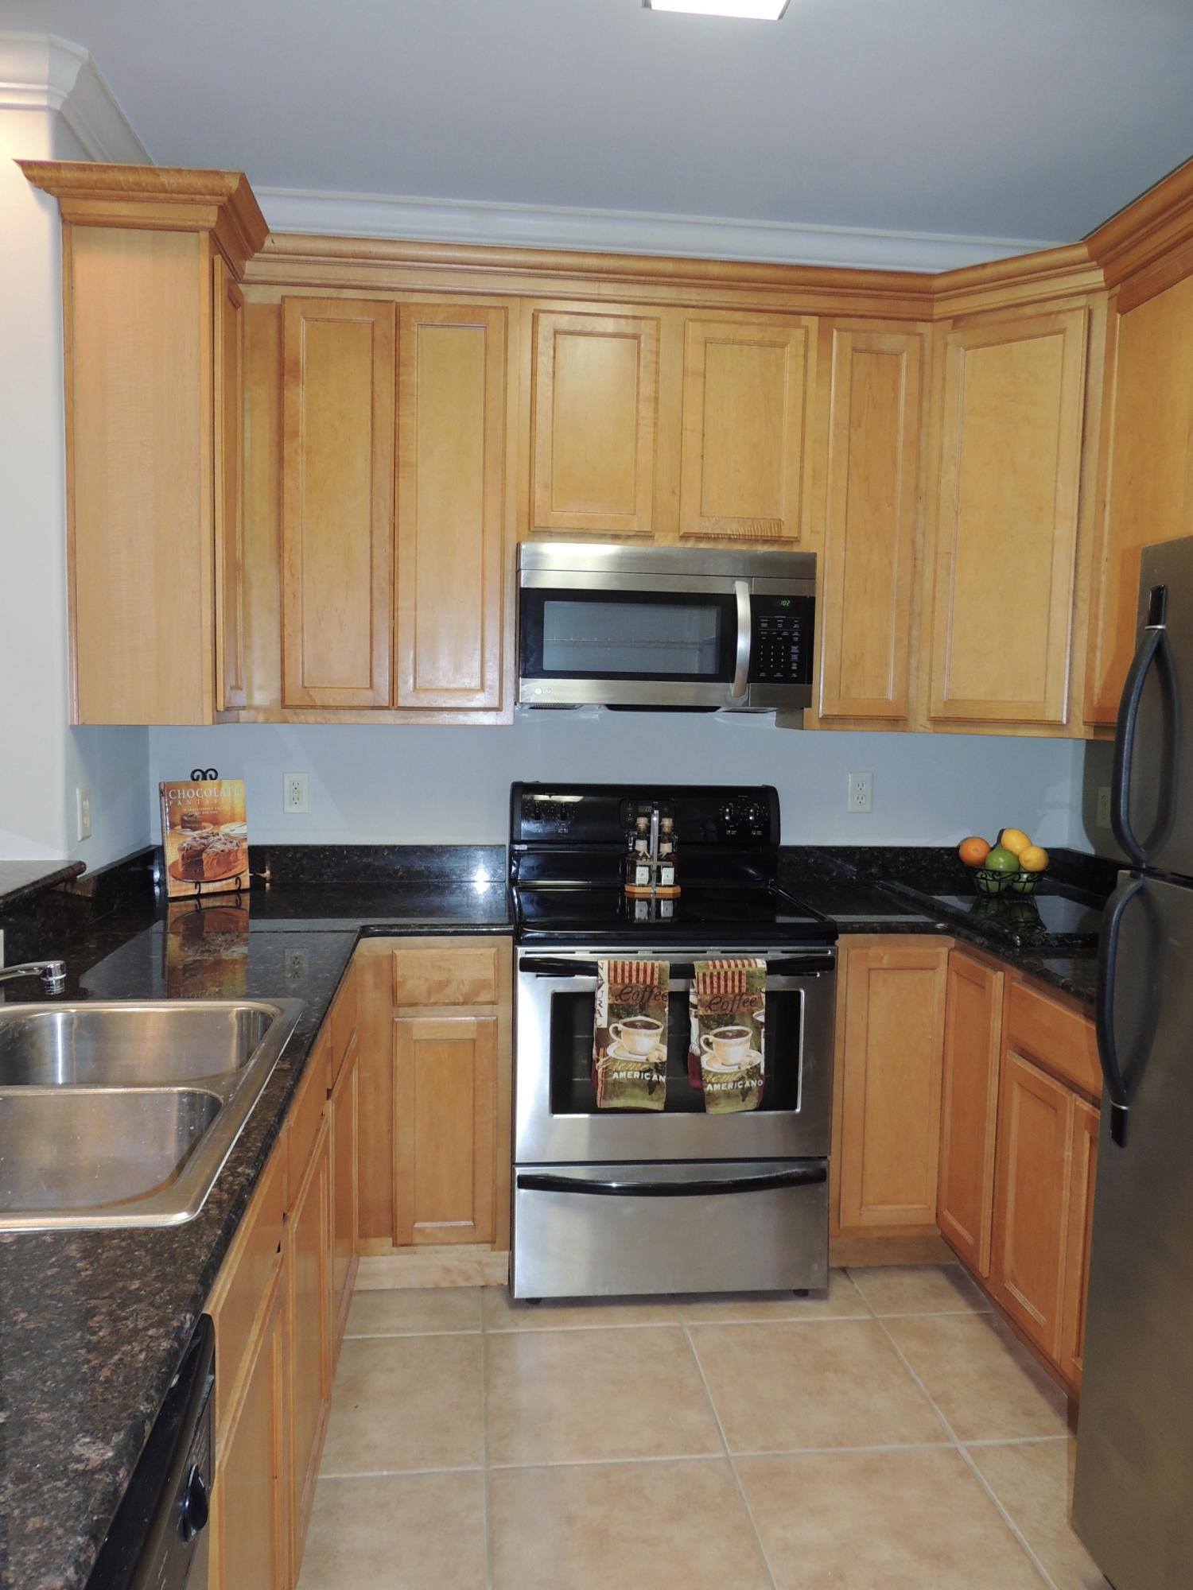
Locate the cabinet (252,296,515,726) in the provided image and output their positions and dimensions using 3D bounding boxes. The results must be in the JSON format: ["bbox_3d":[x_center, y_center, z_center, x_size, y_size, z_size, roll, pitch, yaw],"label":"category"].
[{"bbox_3d":[-0.542,-0.721,2.914,0.651,1.068,0.323,0,4,-6],"label":"cabinet"}]

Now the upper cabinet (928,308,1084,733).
[{"bbox_3d":[1.045,-0.688,2.803,0.340,1.002,0.025,5,6,37],"label":"upper cabinet"}]

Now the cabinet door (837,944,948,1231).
[{"bbox_3d":[0.720,0.717,2.691,0.254,0.702,0.026,0,4,-6],"label":"cabinet door"}]

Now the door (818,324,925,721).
[{"bbox_3d":[0.720,-0.703,2.905,0.238,1.002,0.025,1,5,-6],"label":"door"}]

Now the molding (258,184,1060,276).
[{"bbox_3d":[0.140,-1.547,3.040,2.570,0.087,0.087,0,4,-6],"label":"molding"}]

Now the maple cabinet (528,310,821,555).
[{"bbox_3d":[0.168,-0.939,2.978,0.755,0.595,0.330,1,5,-6],"label":"maple cabinet"}]

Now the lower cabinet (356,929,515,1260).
[{"bbox_3d":[-0.409,0.696,2.901,0.370,0.785,0.625,1,5,-6],"label":"lower cabinet"}]

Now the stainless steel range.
[{"bbox_3d":[0.161,0.588,2.888,0.760,1.190,0.690,1,5,-6],"label":"stainless steel range"}]

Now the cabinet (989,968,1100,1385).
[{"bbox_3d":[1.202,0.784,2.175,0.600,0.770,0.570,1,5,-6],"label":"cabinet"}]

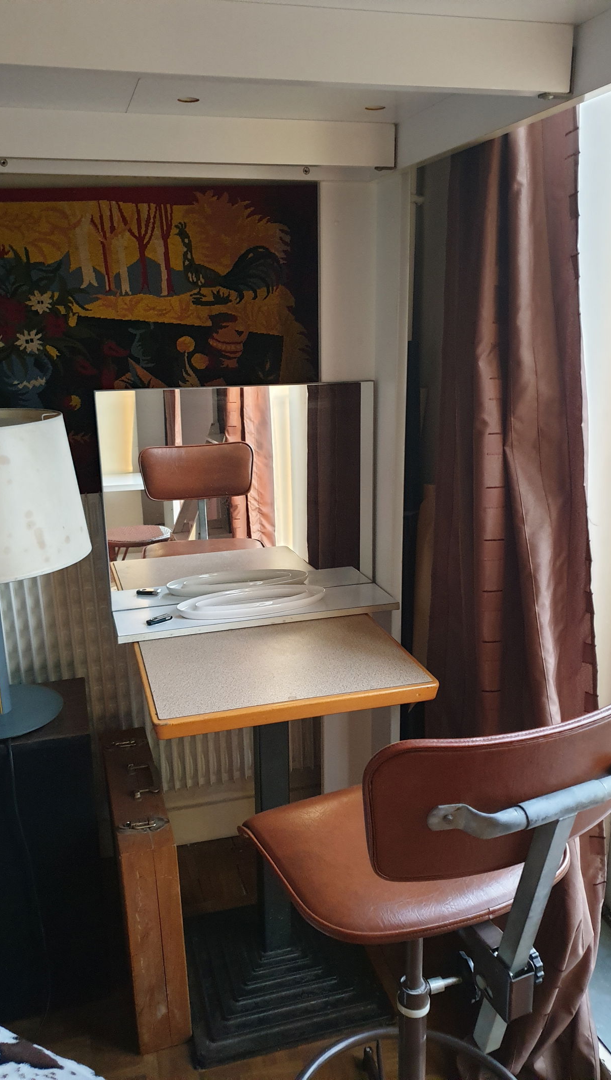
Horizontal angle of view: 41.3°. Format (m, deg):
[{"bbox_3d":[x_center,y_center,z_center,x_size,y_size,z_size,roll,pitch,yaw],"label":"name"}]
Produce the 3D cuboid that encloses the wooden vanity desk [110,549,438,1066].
[{"bbox_3d":[-0.059,0.561,1.645,0.540,0.770,0.519,-5,15,-15],"label":"wooden vanity desk"}]

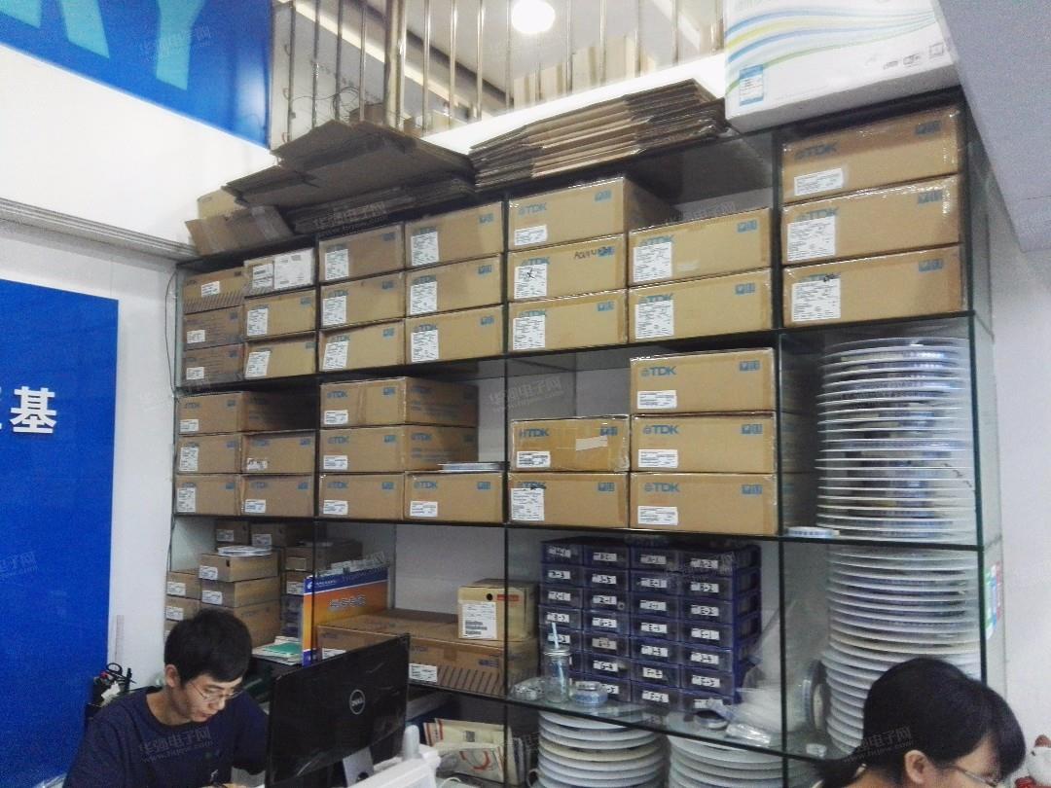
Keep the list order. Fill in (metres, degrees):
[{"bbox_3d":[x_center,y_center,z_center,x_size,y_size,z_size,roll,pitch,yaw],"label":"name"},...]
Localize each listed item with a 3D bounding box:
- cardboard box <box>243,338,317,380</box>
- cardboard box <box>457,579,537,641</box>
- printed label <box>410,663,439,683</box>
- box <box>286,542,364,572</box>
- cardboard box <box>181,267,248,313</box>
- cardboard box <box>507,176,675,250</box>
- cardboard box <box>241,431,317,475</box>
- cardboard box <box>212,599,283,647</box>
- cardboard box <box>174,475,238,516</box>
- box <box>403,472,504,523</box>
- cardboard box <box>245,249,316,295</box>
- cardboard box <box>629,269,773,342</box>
[{"bbox_3d":[-0.723,-0.110,2.977,0.355,0.128,0.353,-3,-5,34],"label":"cardboard box"},{"bbox_3d":[-0.059,0.628,2.489,0.202,0.143,0.206,-2,-4,19],"label":"cardboard box"},{"bbox_3d":[-0.288,0.787,2.398,0.105,0.042,0.002,-4,-6,34],"label":"printed label"},{"bbox_3d":[-0.692,0.562,2.932,0.185,0.084,0.188,-2,-5,27],"label":"box"},{"bbox_3d":[-1.015,-0.358,3.200,0.346,0.137,0.353,-4,-6,34],"label":"cardboard box"},{"bbox_3d":[0.201,-0.458,2.373,0.355,0.136,0.353,-3,-5,34],"label":"cardboard box"},{"bbox_3d":[-0.713,0.205,2.948,0.355,0.136,0.353,-3,-5,34],"label":"cardboard box"},{"bbox_3d":[-1.003,0.802,3.006,0.187,0.136,0.198,-4,-6,34],"label":"cardboard box"},{"bbox_3d":[-1.017,0.366,3.132,0.353,0.137,0.353,-4,-6,34],"label":"cardboard box"},{"bbox_3d":[-0.106,0.301,2.528,0.353,0.137,0.353,-4,-6,34],"label":"box"},{"bbox_3d":[-0.731,-0.392,3.002,0.355,0.133,0.353,-3,-5,34],"label":"cardboard box"},{"bbox_3d":[0.505,-0.190,2.147,0.353,0.137,0.353,-4,-6,34],"label":"cardboard box"}]

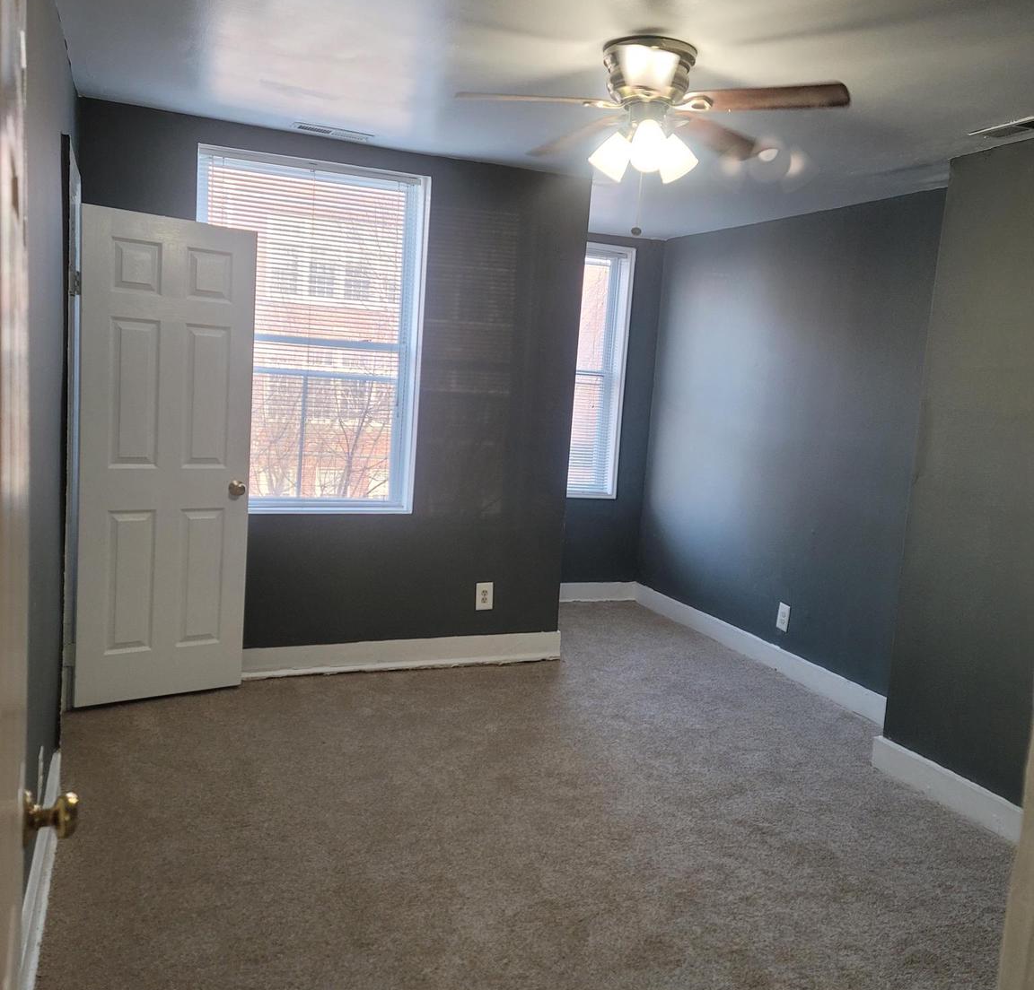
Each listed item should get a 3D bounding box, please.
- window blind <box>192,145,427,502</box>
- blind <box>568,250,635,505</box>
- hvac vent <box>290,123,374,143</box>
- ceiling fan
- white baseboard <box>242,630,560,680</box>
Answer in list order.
[{"bbox_3d":[-0.943,-0.702,4.522,0.970,1.540,0.050,1,8,-21],"label":"window blind"},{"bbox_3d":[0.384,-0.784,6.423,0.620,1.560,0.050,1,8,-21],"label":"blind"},{"bbox_3d":[-0.796,-1.548,4.273,0.345,0.020,0.145,1,8,-21],"label":"hvac vent"},{"bbox_3d":[0.352,-1.061,2.745,1.100,0.370,1.070,4,7,5],"label":"ceiling fan"},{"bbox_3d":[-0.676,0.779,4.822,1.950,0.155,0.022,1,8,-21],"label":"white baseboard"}]

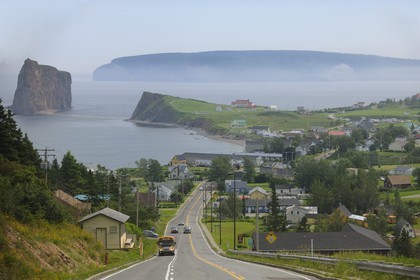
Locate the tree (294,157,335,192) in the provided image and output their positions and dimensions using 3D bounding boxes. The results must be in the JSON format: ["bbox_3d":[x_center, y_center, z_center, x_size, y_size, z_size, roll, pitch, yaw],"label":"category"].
[{"bbox_3d":[52.620,17.620,558.000,19.500,16.000,17.000,0,4,0],"label":"tree"}]

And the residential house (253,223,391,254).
[{"bbox_3d":[20.533,18.406,205.000,24.300,5.900,19.000,0,4,2],"label":"residential house"}]

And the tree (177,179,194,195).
[{"bbox_3d":[-11.670,22.150,528.000,8.400,7.700,8.200,0,4,0],"label":"tree"}]

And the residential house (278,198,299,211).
[{"bbox_3d":[29.584,24.603,415.000,9.000,4.900,8.000,0,4,0],"label":"residential house"}]

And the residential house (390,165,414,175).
[{"bbox_3d":[98.498,15.688,570.000,12.500,5.200,9.000,0,4,0],"label":"residential house"}]

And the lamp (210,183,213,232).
[{"bbox_3d":[0.452,17.058,278.000,0.500,12.200,0.400,0,4,0],"label":"lamp"}]

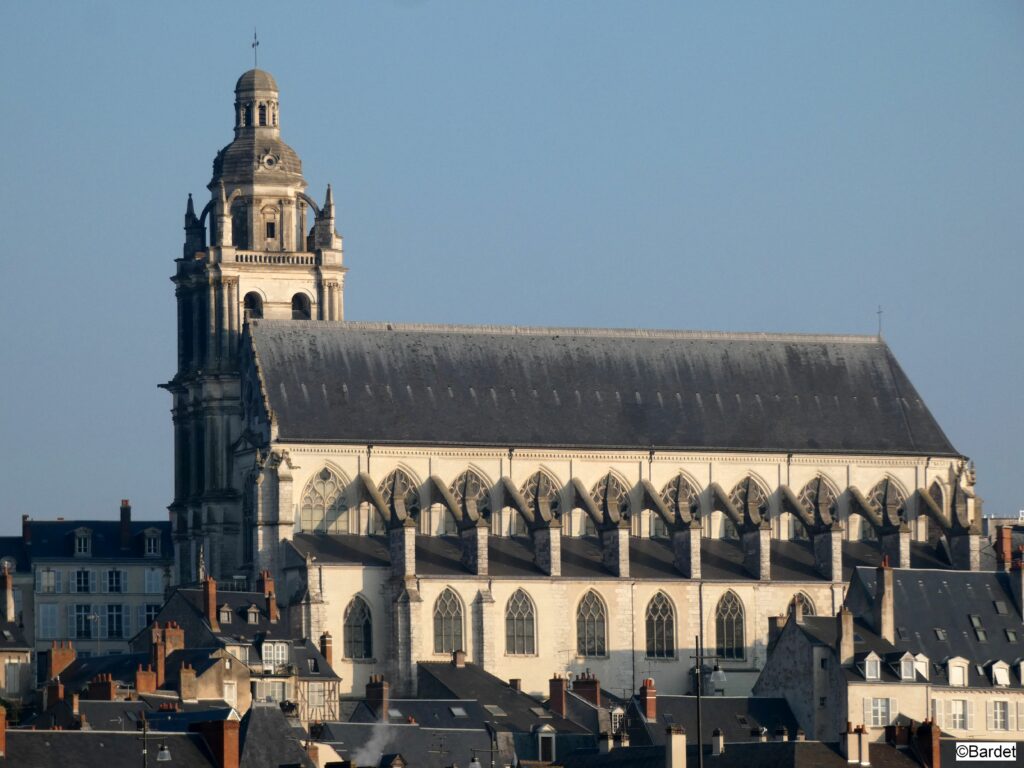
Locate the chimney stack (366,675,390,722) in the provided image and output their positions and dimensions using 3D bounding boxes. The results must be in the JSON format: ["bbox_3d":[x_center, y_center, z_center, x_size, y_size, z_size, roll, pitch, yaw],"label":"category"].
[{"bbox_3d":[-9.084,21.401,475.000,0.580,3.175,1.800,4,-7,-42],"label":"chimney stack"}]

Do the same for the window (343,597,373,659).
[{"bbox_3d":[-12.286,19.376,556.081,2.534,5.082,0.450,1,-6,-22],"label":"window"}]

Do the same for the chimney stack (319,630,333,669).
[{"bbox_3d":[-13.498,19.411,508.000,0.520,2.827,0.750,3,-6,-32],"label":"chimney stack"}]

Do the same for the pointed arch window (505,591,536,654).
[{"bbox_3d":[0.663,18.536,544.872,2.650,5.200,0.400,1,-6,-20],"label":"pointed arch window"}]

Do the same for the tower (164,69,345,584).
[{"bbox_3d":[-20.848,-0.505,570.894,11.800,48.837,11.800,1,-6,-20],"label":"tower"}]

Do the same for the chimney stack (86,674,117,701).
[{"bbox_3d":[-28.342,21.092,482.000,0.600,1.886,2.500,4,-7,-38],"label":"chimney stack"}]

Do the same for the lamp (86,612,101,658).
[{"bbox_3d":[-30.093,18.085,502.000,1.000,3.280,0.350,-1,-5,0],"label":"lamp"}]

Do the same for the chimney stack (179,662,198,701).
[{"bbox_3d":[-22.133,20.370,478.000,1.200,2.698,0.500,2,-6,-28],"label":"chimney stack"}]

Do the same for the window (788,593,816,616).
[{"bbox_3d":[23.702,19.752,571.578,2.649,5.635,0.450,1,-6,-22],"label":"window"}]

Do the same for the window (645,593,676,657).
[{"bbox_3d":[12.040,19.572,566.963,2.584,5.467,0.450,1,-6,-22],"label":"window"}]

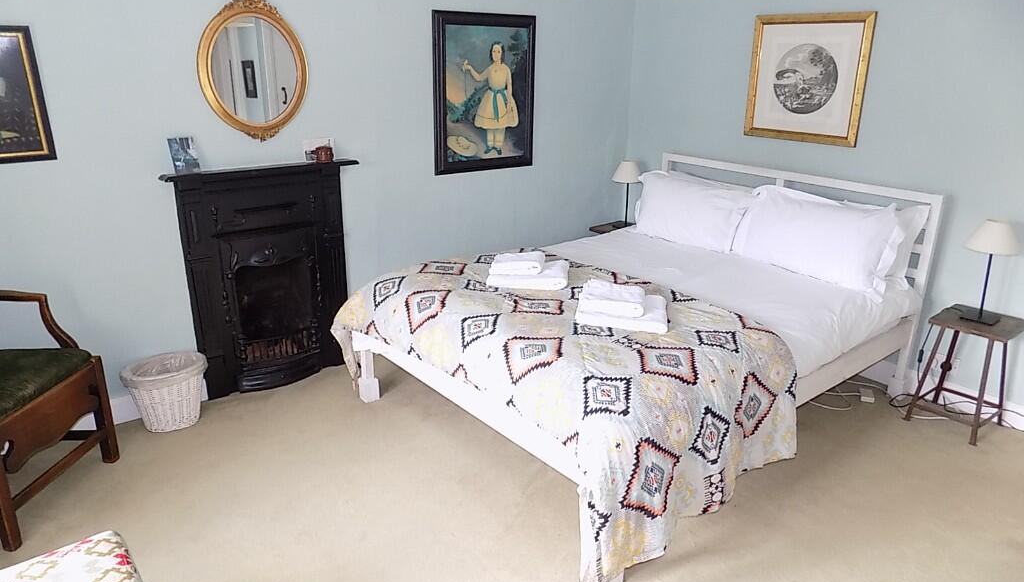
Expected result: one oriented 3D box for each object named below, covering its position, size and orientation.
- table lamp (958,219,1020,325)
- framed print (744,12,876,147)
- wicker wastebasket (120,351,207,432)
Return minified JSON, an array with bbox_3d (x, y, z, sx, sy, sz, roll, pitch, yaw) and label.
[{"bbox_3d":[1.957,-0.082,2.781,0.195,0.415,0.195,-14,24,-37],"label":"table lamp"},{"bbox_3d":[1.459,-1.051,3.377,0.027,0.600,0.606,-14,24,-37],"label":"framed print"},{"bbox_3d":[-1.446,0.439,2.870,0.312,0.263,0.307,-14,24,-37],"label":"wicker wastebasket"}]

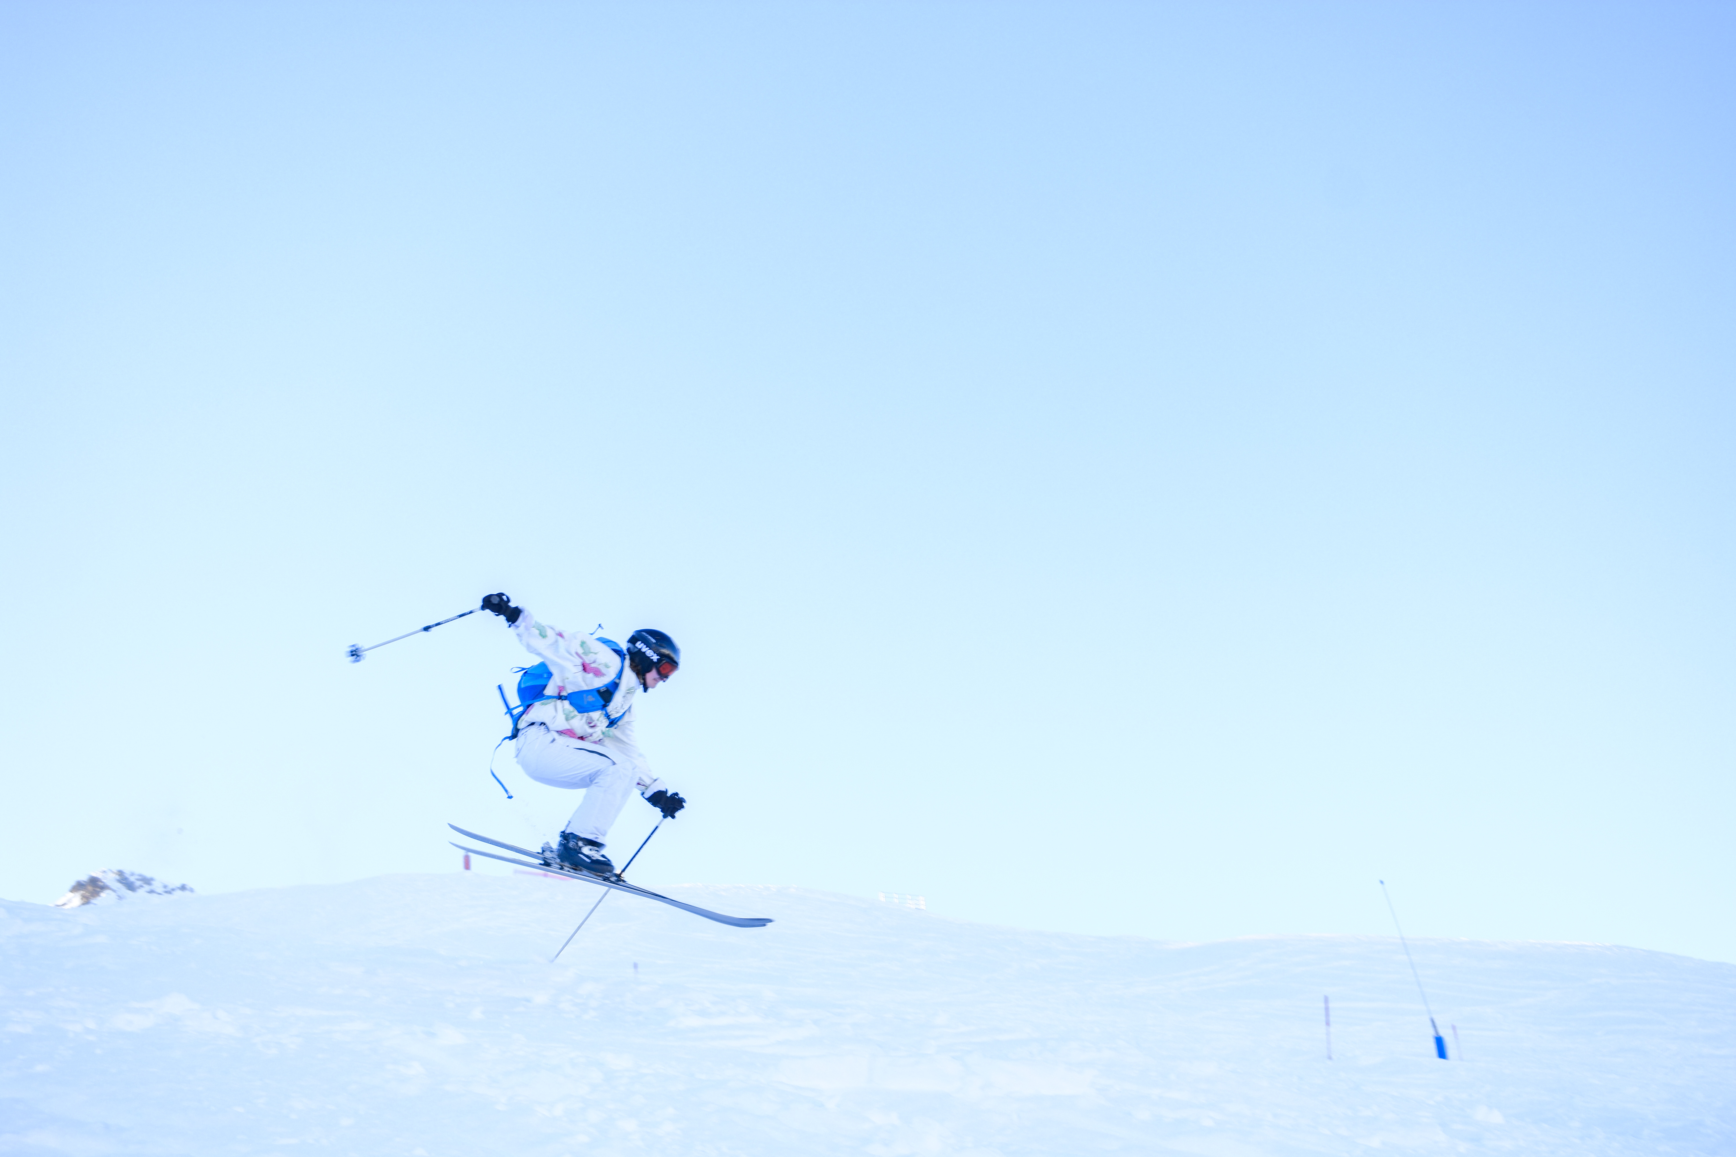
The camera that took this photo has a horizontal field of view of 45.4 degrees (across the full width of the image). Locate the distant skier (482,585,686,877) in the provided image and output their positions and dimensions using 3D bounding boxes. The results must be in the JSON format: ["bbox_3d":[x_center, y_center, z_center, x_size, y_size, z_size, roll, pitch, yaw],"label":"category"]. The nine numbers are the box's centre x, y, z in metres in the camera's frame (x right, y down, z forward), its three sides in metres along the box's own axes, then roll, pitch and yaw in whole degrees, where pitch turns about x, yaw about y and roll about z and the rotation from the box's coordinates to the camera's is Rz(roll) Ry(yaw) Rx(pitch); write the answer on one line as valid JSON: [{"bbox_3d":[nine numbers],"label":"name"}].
[{"bbox_3d":[-1.425,0.783,10.400,0.970,1.400,0.750,-1,-7,7],"label":"distant skier"}]

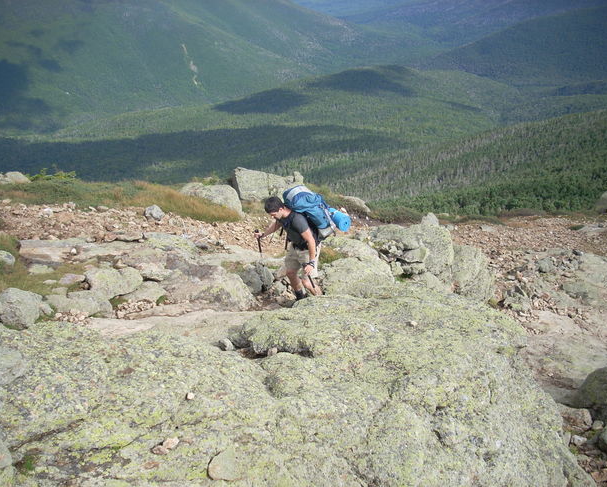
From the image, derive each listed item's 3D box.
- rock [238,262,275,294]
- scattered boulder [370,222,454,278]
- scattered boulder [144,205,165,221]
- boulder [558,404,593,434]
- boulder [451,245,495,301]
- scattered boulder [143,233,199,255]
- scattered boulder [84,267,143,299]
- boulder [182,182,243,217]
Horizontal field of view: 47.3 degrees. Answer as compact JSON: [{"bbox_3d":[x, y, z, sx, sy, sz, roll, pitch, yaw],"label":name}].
[{"bbox_3d":[-0.575,0.428,8.500,0.413,0.366,0.351,0,22,0],"label":"rock"},{"bbox_3d":[1.300,0.080,8.400,0.992,0.601,0.744,0,22,0],"label":"scattered boulder"},{"bbox_3d":[-2.641,-0.550,12.300,0.373,0.260,0.299,0,22,0],"label":"scattered boulder"},{"bbox_3d":[1.873,1.217,4.800,0.236,0.178,0.189,0,22,0],"label":"boulder"},{"bbox_3d":[1.932,0.331,7.900,0.465,0.642,0.395,0,22,0],"label":"boulder"},{"bbox_3d":[-1.937,-0.002,10.200,0.804,0.233,0.523,0,22,0],"label":"scattered boulder"},{"bbox_3d":[-2.257,0.464,8.300,0.657,0.304,0.493,0,22,0],"label":"scattered boulder"},{"bbox_3d":[-1.744,-0.822,13.200,1.198,0.607,0.839,0,22,0],"label":"boulder"}]

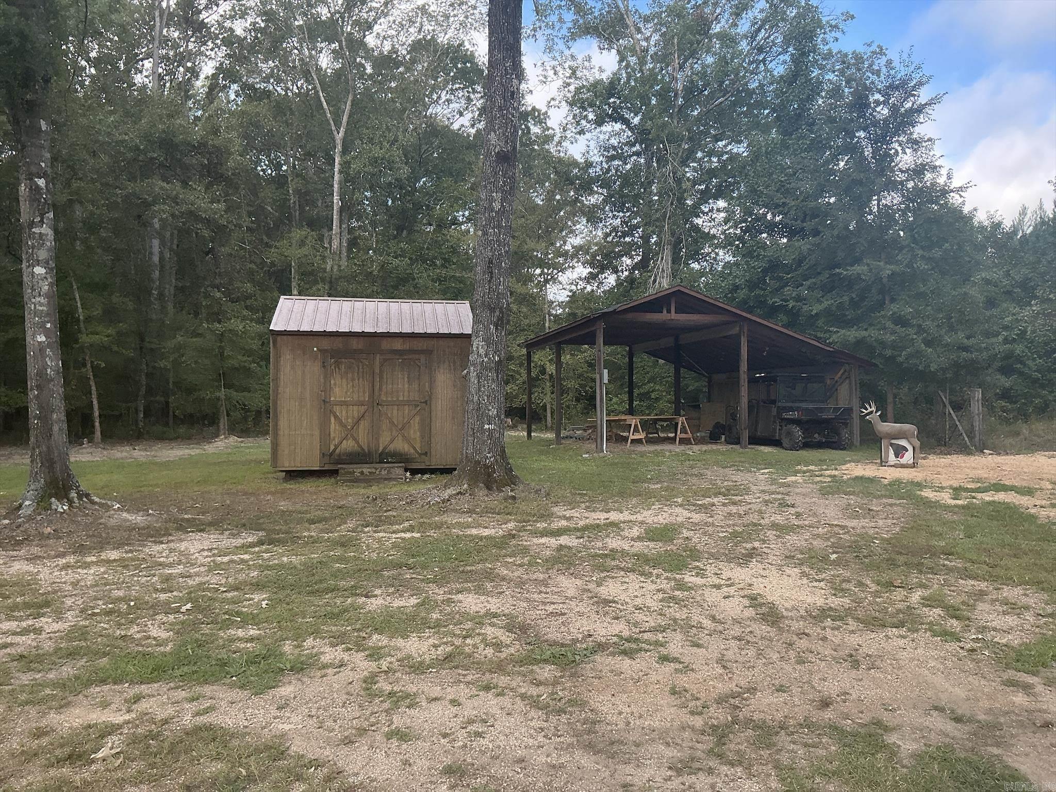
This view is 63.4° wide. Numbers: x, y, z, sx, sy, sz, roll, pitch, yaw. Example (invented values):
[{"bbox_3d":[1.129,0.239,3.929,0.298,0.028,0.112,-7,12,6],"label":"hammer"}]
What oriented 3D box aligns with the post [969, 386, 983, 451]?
[{"bbox_3d":[11.023,0.578,21.000,0.230,1.500,0.210,0,0,18],"label":"post"}]

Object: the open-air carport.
[{"bbox_3d":[4.375,-0.652,26.332,7.390,4.139,10.500,0,0,-10],"label":"open-air carport"}]

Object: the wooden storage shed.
[{"bbox_3d":[-3.068,-0.321,17.302,3.745,3.350,3.200,0,0,-10],"label":"wooden storage shed"}]

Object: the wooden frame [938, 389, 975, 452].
[{"bbox_3d":[10.938,0.621,21.800,0.880,1.560,0.200,0,0,6],"label":"wooden frame"}]

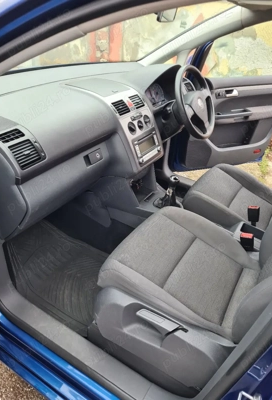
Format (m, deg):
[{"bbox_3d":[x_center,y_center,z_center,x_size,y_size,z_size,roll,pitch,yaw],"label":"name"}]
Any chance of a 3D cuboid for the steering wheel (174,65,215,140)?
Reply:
[{"bbox_3d":[0.296,-0.492,1.535,0.100,0.378,0.378,-8,24,39],"label":"steering wheel"}]

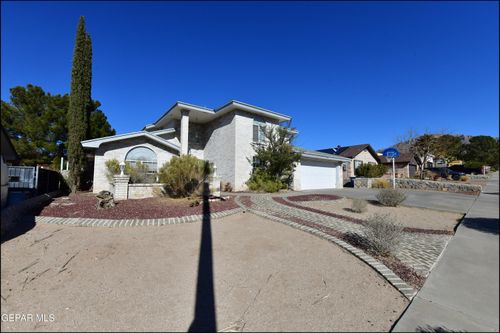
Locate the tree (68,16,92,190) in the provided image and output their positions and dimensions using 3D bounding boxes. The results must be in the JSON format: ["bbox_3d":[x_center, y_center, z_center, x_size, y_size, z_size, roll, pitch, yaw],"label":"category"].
[{"bbox_3d":[-9.207,-3.391,10.380,1.000,9.750,1.000,3,-4,-38],"label":"tree"}]

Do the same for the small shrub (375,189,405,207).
[{"bbox_3d":[6.136,1.321,8.448,1.050,0.760,1.000,3,-4,-38],"label":"small shrub"}]

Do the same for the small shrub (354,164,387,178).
[{"bbox_3d":[14.398,0.557,23.036,3.000,1.750,2.600,3,-4,-38],"label":"small shrub"}]

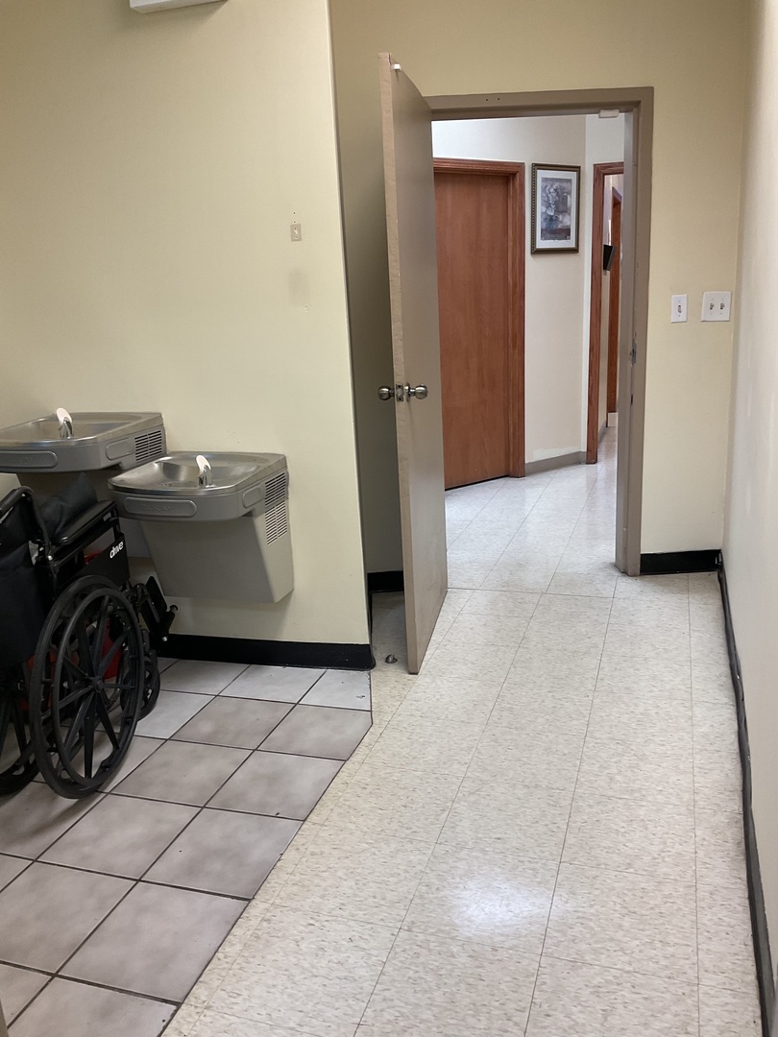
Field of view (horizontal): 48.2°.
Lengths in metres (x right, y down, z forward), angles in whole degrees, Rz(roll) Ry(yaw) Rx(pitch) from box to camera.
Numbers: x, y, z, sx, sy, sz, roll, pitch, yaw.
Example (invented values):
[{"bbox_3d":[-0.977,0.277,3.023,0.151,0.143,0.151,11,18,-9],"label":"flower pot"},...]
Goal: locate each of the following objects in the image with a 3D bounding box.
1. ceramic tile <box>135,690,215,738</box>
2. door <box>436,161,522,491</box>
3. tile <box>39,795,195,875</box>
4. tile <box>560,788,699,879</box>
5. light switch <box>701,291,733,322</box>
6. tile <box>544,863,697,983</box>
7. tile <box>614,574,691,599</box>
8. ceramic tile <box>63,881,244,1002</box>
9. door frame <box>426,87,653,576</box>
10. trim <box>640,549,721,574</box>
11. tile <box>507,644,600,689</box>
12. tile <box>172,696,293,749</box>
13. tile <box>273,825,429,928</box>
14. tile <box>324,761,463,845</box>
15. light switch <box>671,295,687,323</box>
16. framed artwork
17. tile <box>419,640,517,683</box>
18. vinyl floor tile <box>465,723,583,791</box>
[{"bbox_3d":[-0.798,0.660,2.949,0.304,0.010,0.304,2,16,18],"label":"ceramic tile"},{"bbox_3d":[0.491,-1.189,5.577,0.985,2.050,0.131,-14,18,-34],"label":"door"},{"bbox_3d":[-0.697,0.832,2.283,0.308,0.010,0.308,2,16,18],"label":"tile"},{"bbox_3d":[0.601,0.792,2.163,0.306,0.010,0.306,2,16,18],"label":"tile"},{"bbox_3d":[1.394,-0.898,3.685,0.118,0.119,0.018,-4,15,-1],"label":"light switch"},{"bbox_3d":[0.509,0.873,1.893,0.307,0.010,0.307,2,16,18],"label":"tile"},{"bbox_3d":[1.159,0.307,3.819,0.305,0.014,0.305,2,16,18],"label":"tile"},{"bbox_3d":[-0.508,0.925,1.913,0.296,0.010,0.304,2,16,18],"label":"ceramic tile"},{"bbox_3d":[0.592,-0.720,3.785,1.025,2.065,0.151,-4,15,-2],"label":"door frame"},{"bbox_3d":[1.331,0.203,3.955,0.365,0.104,0.012,-3,15,-1],"label":"trim"},{"bbox_3d":[0.593,0.534,3.091,0.305,0.014,0.305,2,16,18],"label":"tile"},{"bbox_3d":[-0.501,0.664,2.831,0.296,0.014,0.300,2,16,18],"label":"tile"},{"bbox_3d":[-0.073,0.855,2.083,0.307,0.010,0.307,2,16,18],"label":"tile"},{"bbox_3d":[0.021,0.773,2.364,0.307,0.010,0.307,2,16,18],"label":"tile"},{"bbox_3d":[1.223,-0.883,3.657,0.070,0.115,0.015,-3,15,-1],"label":"light switch"},{"bbox_3d":[1.114,-2.055,5.783,0.452,0.558,0.030,-14,18,-34],"label":"framed artwork"},{"bbox_3d":[0.303,0.524,3.186,0.305,0.014,0.305,2,16,18],"label":"tile"},{"bbox_3d":[0.406,0.701,2.549,0.307,0.010,0.307,2,16,18],"label":"vinyl floor tile"}]

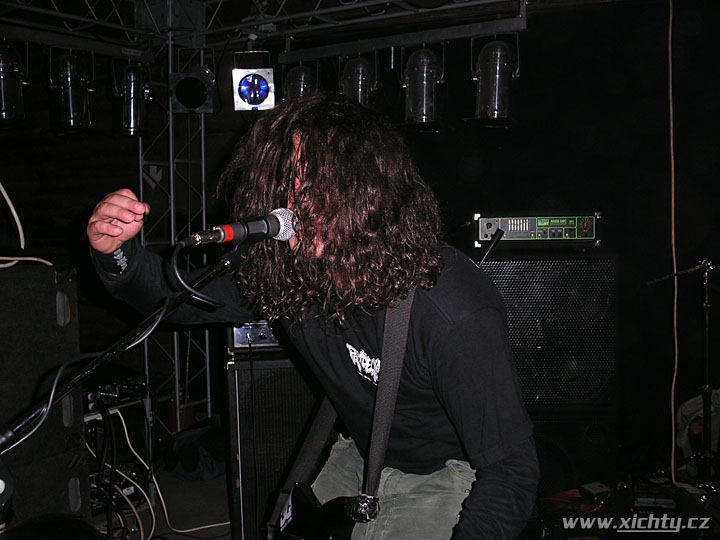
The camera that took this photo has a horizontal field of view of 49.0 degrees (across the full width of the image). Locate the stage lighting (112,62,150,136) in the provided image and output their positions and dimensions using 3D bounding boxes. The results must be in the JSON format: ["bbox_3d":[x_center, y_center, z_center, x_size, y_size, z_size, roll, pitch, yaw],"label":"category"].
[{"bbox_3d":[-1.020,-0.766,3.552,0.170,0.325,0.170,2,4,45],"label":"stage lighting"}]

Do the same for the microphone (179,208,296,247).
[{"bbox_3d":[-0.174,-0.059,1.216,0.052,0.052,0.206,2,11,44],"label":"microphone"}]

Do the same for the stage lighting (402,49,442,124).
[{"bbox_3d":[0.271,-0.778,3.360,0.170,0.325,0.170,1,3,30],"label":"stage lighting"}]

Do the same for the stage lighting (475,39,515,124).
[{"bbox_3d":[0.547,-0.767,3.200,0.170,0.325,0.170,1,3,30],"label":"stage lighting"}]

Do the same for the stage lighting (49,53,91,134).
[{"bbox_3d":[-1.219,-0.750,3.341,0.170,0.325,0.170,2,4,45],"label":"stage lighting"}]

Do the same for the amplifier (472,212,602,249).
[{"bbox_3d":[0.751,-0.173,3.460,0.540,0.150,0.300,-1,3,3],"label":"amplifier"}]

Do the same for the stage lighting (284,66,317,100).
[{"bbox_3d":[-0.272,-0.790,3.680,0.170,0.325,0.170,1,3,30],"label":"stage lighting"}]

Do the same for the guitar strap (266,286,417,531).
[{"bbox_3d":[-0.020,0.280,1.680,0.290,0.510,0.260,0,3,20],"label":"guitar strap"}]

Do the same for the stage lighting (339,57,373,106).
[{"bbox_3d":[-0.007,-0.783,3.520,0.170,0.325,0.170,1,3,30],"label":"stage lighting"}]

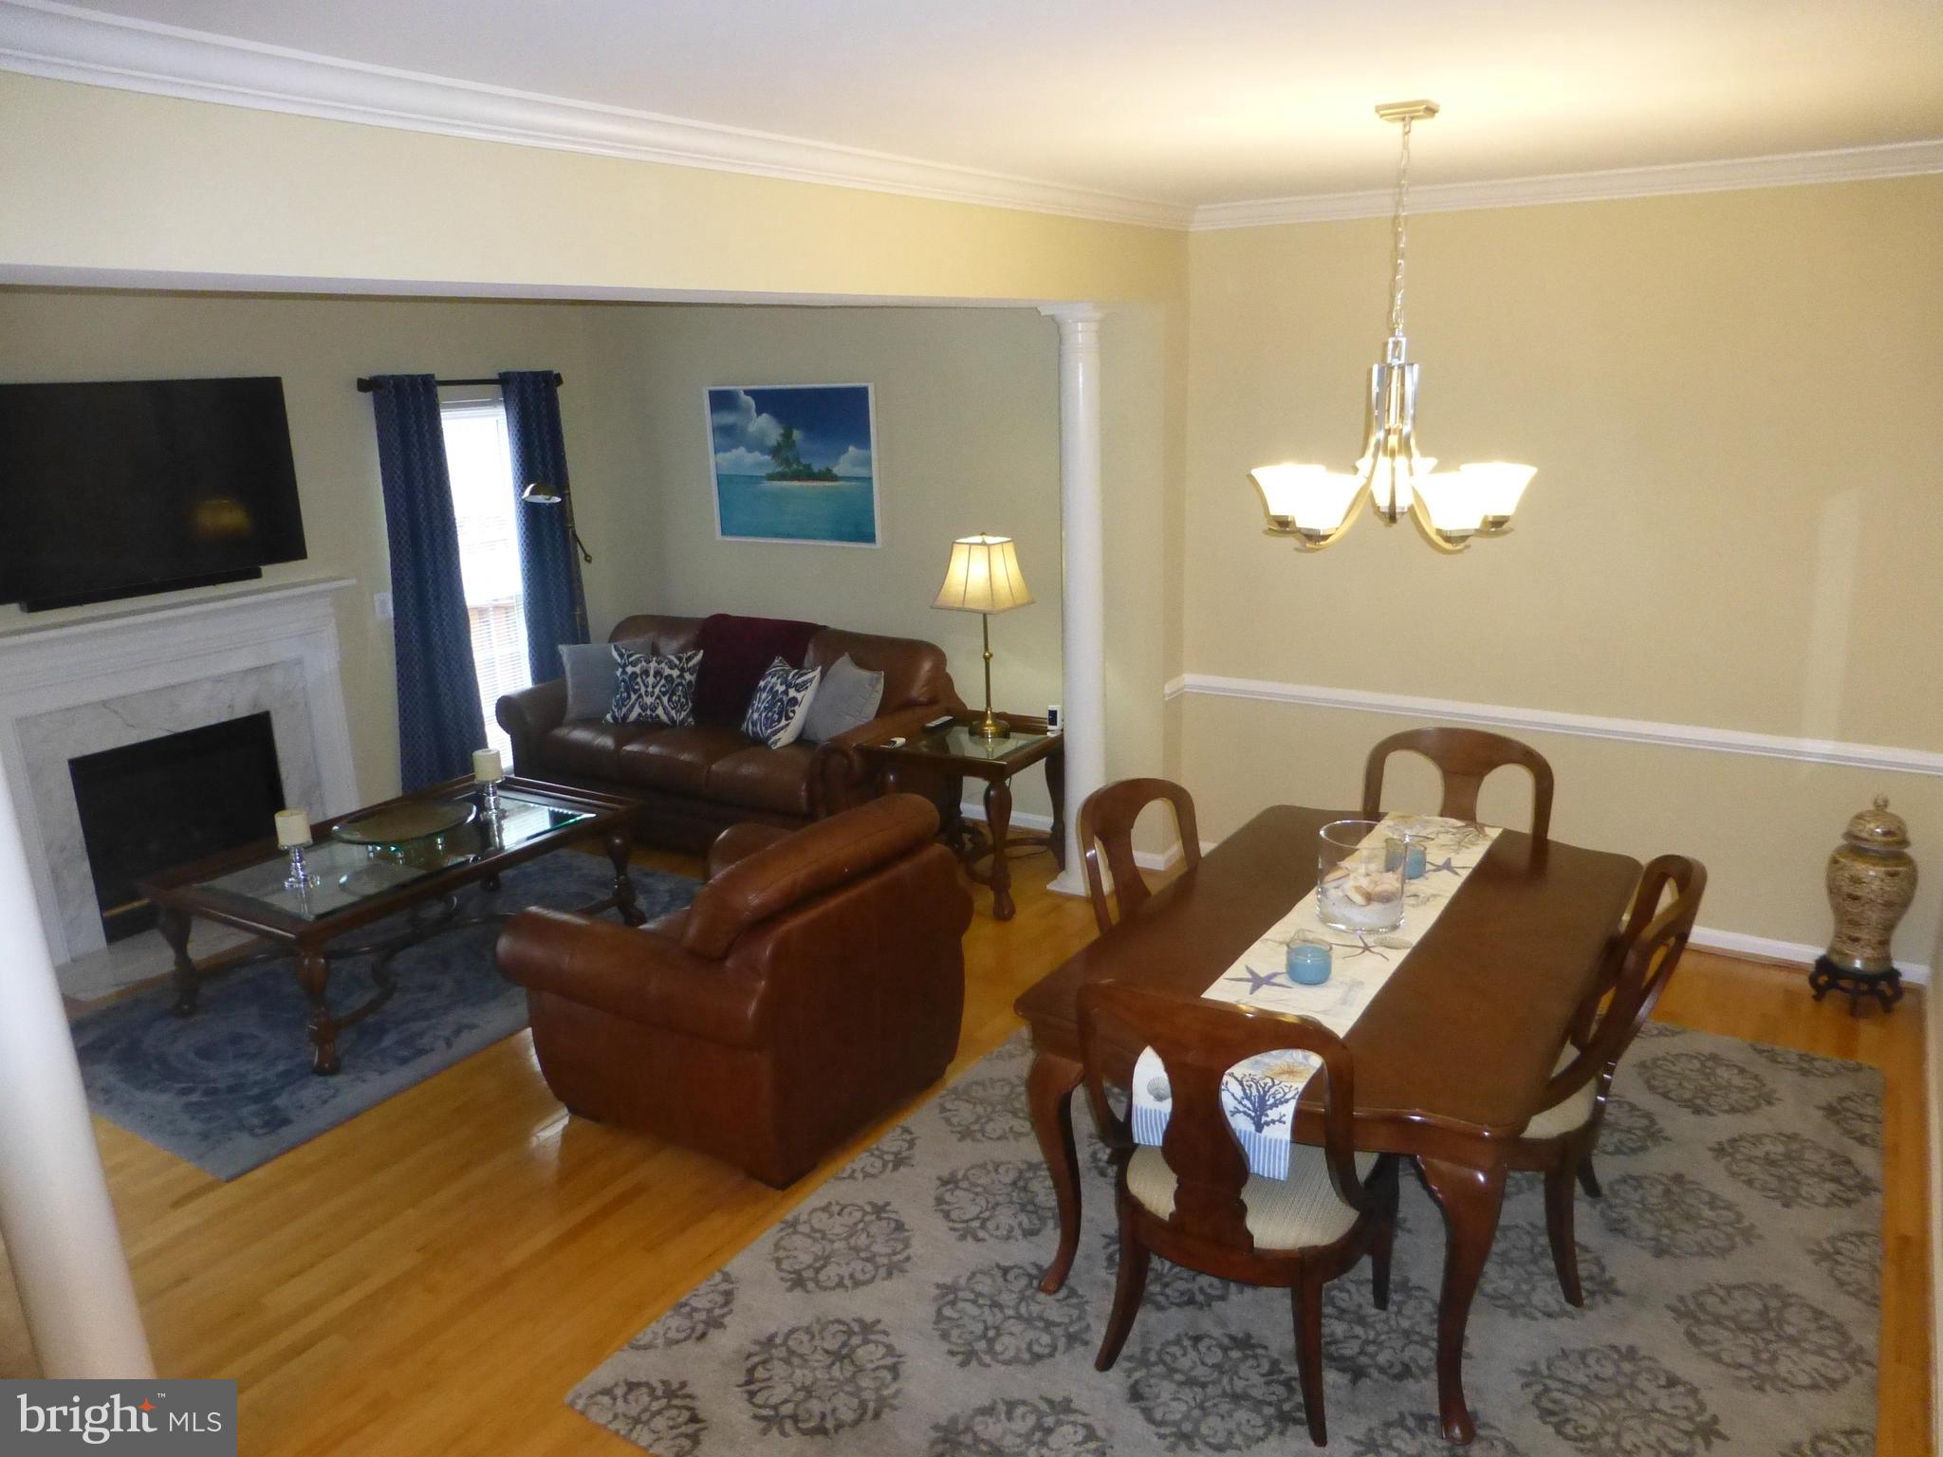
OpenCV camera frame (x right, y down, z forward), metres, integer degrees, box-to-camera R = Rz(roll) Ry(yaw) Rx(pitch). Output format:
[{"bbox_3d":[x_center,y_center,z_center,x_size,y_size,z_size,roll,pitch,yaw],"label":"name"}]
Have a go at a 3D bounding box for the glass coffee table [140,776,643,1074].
[{"bbox_3d":[-2.105,0.670,5.107,0.965,0.500,1.430,8,18,31],"label":"glass coffee table"}]

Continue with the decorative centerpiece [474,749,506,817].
[{"bbox_3d":[-1.915,0.219,5.352,0.105,0.250,0.105,8,18,33],"label":"decorative centerpiece"}]

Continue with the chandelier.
[{"bbox_3d":[1.024,-0.972,3.258,0.680,1.010,0.670,8,18,33],"label":"chandelier"}]

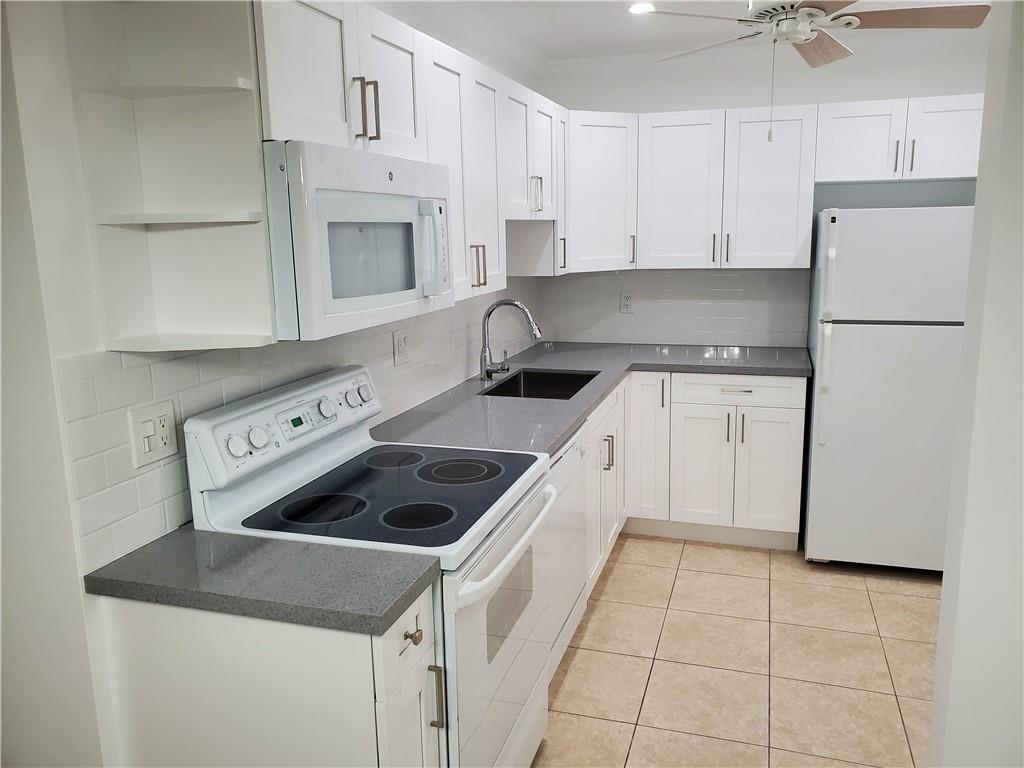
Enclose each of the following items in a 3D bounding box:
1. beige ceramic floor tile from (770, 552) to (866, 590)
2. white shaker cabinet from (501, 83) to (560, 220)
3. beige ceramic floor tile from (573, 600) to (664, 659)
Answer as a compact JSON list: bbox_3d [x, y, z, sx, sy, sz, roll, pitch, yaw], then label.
[{"bbox_3d":[1.425,0.859,3.599,0.405,0.010,0.402,2,12,18],"label":"beige ceramic floor tile"},{"bbox_3d":[-0.072,-0.934,3.207,0.334,0.502,0.750,2,12,18],"label":"white shaker cabinet"},{"bbox_3d":[0.410,0.983,3.111,0.389,0.010,0.399,2,12,18],"label":"beige ceramic floor tile"}]

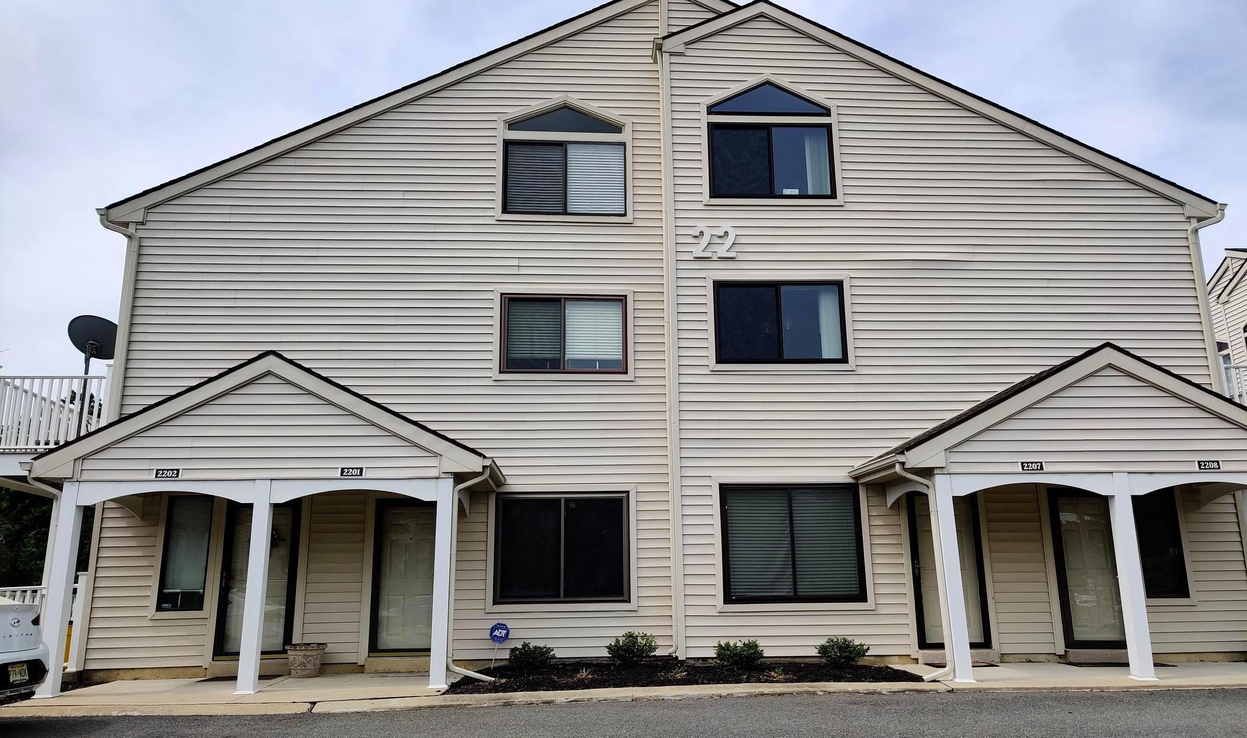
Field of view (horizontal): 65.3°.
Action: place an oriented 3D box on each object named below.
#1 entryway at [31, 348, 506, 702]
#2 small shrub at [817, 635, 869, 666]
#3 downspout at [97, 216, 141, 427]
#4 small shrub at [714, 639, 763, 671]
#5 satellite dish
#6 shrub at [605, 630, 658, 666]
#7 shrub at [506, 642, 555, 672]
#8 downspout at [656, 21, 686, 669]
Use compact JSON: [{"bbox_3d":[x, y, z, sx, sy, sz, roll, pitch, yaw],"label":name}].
[{"bbox_3d":[-4.137,1.903,11.909,5.220,3.790,2.300,0,-14,-3],"label":"entryway"},{"bbox_3d":[2.696,3.464,11.928,0.654,0.379,0.602,0,-14,-3],"label":"small shrub"},{"bbox_3d":[-7.115,-0.503,13.376,0.580,3.500,0.200,0,-14,-3],"label":"downspout"},{"bbox_3d":[1.398,3.447,11.758,0.618,0.367,0.568,0,-14,-3],"label":"small shrub"},{"bbox_3d":[-7.719,-0.373,14.218,0.800,0.760,0.500,-4,-14,11],"label":"satellite dish"},{"bbox_3d":[0.106,3.572,12.429,0.673,0.443,0.619,0,-14,-3],"label":"shrub"},{"bbox_3d":[-1.137,3.598,12.200,0.597,0.352,0.550,0,-14,-3],"label":"shrub"},{"bbox_3d":[0.612,-0.557,13.640,0.180,8.800,0.170,0,-14,-3],"label":"downspout"}]

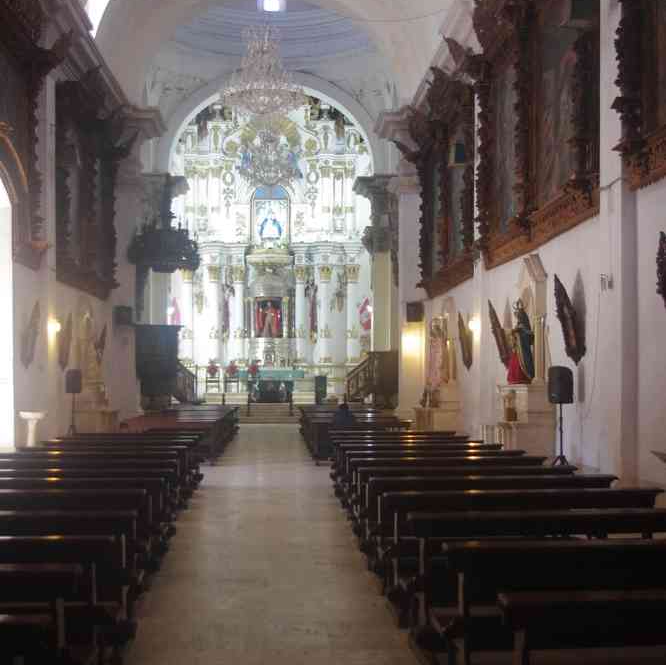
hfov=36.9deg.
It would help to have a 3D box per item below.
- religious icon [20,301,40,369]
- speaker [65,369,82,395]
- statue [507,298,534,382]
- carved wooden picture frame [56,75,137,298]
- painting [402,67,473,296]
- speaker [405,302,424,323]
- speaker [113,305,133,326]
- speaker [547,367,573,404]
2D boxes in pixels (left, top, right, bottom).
[{"bbox_3d":[-7.563,0.074,25.020,0.212,1.712,0.815,9,-3,-3],"label":"religious icon"},{"bbox_3d":[-6.860,1.303,26.406,0.367,0.628,0.334,1,-2,-22],"label":"speaker"},{"bbox_3d":[3.981,0.190,21.190,0.473,1.760,0.619,0,-2,-3],"label":"statue"},{"bbox_3d":[-7.397,-4.176,31.703,1.174,5.738,8.476,0,-2,-3],"label":"carved wooden picture frame"},{"bbox_3d":[3.099,-4.187,31.459,1.174,5.738,8.476,0,-2,-3],"label":"painting"},{"bbox_3d":[2.989,-0.725,36.186,0.587,0.685,0.489,0,-2,7],"label":"speaker"},{"bbox_3d":[-7.626,-0.598,36.186,0.587,0.685,0.489,0,-2,-11],"label":"speaker"},{"bbox_3d":[3.842,0.890,16.870,0.367,0.628,0.334,-1,-3,27],"label":"speaker"}]

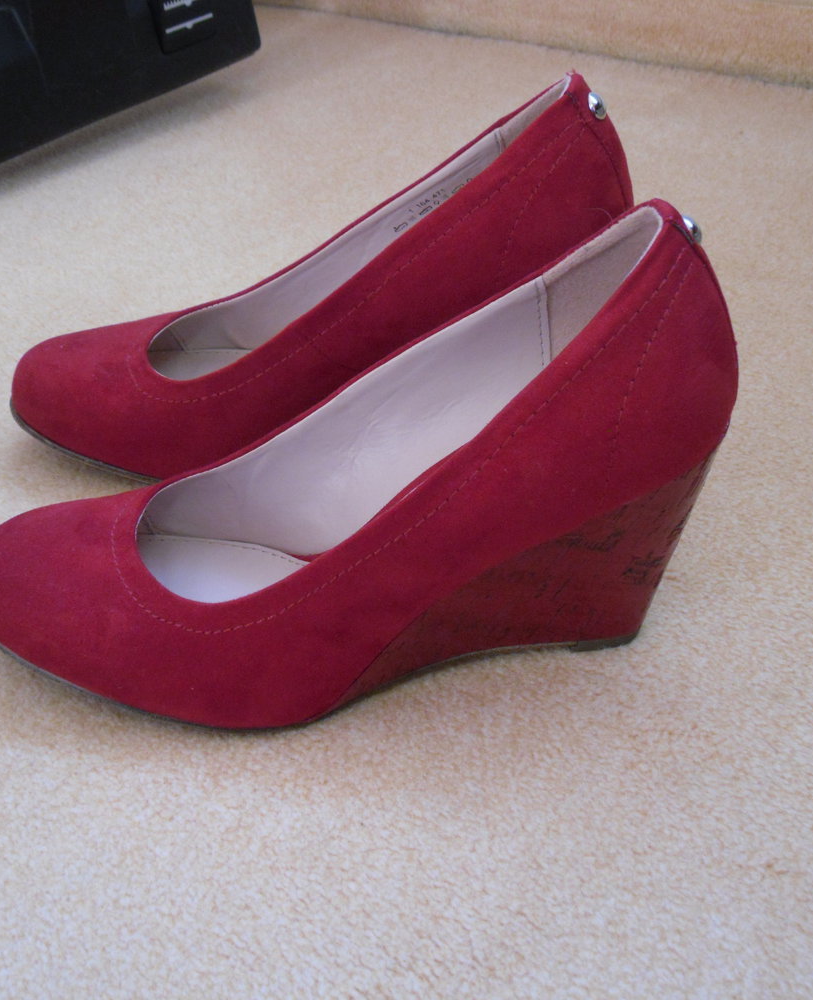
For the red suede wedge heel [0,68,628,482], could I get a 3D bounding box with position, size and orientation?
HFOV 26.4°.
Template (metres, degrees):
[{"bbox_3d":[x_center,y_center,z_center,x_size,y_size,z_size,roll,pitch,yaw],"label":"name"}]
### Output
[{"bbox_3d":[-0.031,-0.087,0.645,0.235,0.144,0.084,-2,28,-11],"label":"red suede wedge heel"}]

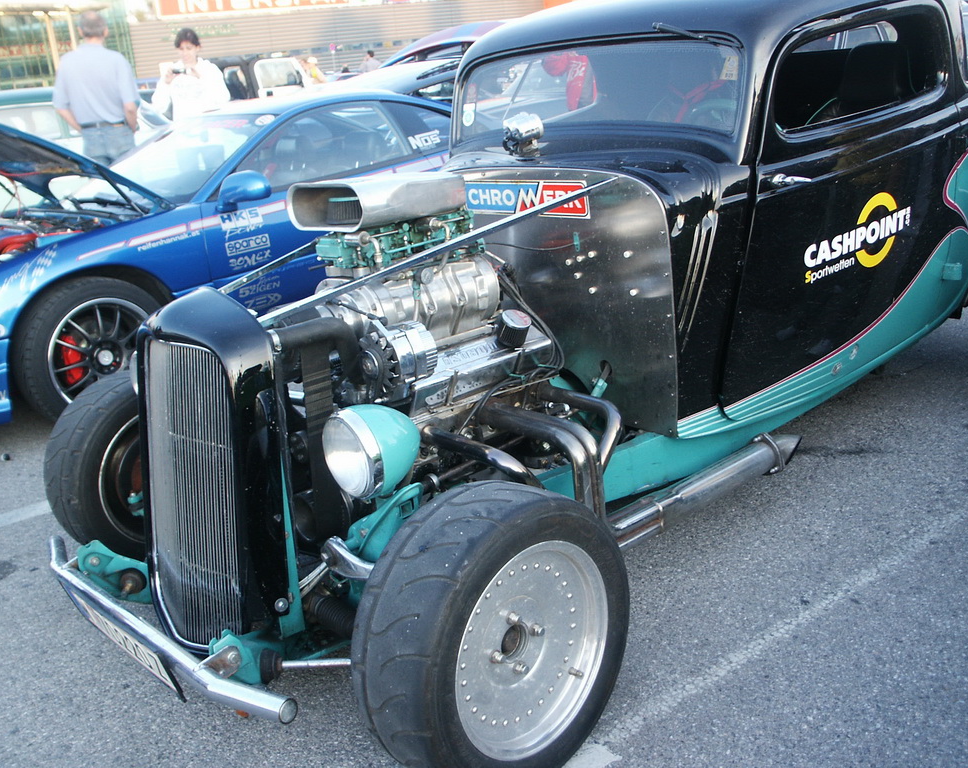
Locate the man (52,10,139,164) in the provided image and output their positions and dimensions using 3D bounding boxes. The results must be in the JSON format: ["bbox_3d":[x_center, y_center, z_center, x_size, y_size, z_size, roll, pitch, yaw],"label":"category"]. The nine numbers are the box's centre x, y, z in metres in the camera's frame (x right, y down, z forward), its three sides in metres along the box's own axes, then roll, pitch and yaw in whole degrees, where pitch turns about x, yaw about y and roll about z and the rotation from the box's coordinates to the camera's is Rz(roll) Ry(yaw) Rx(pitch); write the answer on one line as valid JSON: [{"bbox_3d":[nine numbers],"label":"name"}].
[{"bbox_3d":[-2.341,-1.458,6.654,0.550,1.770,0.340,-11,18,-18],"label":"man"}]

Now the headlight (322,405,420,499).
[{"bbox_3d":[-0.214,0.127,2.163,0.180,0.185,0.183,-19,22,-39],"label":"headlight"}]

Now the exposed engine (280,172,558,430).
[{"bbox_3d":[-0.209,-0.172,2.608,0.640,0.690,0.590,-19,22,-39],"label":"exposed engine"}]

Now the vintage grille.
[{"bbox_3d":[-0.661,0.240,2.303,0.080,0.690,0.400,-11,16,-41],"label":"vintage grille"}]

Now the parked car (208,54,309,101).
[{"bbox_3d":[-4.387,-5.700,20.600,3.650,1.720,1.620,-17,21,-30],"label":"parked car"}]

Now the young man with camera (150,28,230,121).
[{"bbox_3d":[-1.922,-1.593,7.244,0.530,1.700,0.420,-6,17,-3],"label":"young man with camera"}]

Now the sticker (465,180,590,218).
[{"bbox_3d":[0.104,-0.524,2.909,0.008,0.105,0.520,-19,22,-39],"label":"sticker"}]

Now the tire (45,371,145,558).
[{"bbox_3d":[-0.964,0.244,3.016,0.568,0.568,0.207,-19,22,-39],"label":"tire"}]

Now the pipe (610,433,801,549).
[{"bbox_3d":[0.592,0.258,2.700,0.800,0.120,0.115,-19,22,-39],"label":"pipe"}]

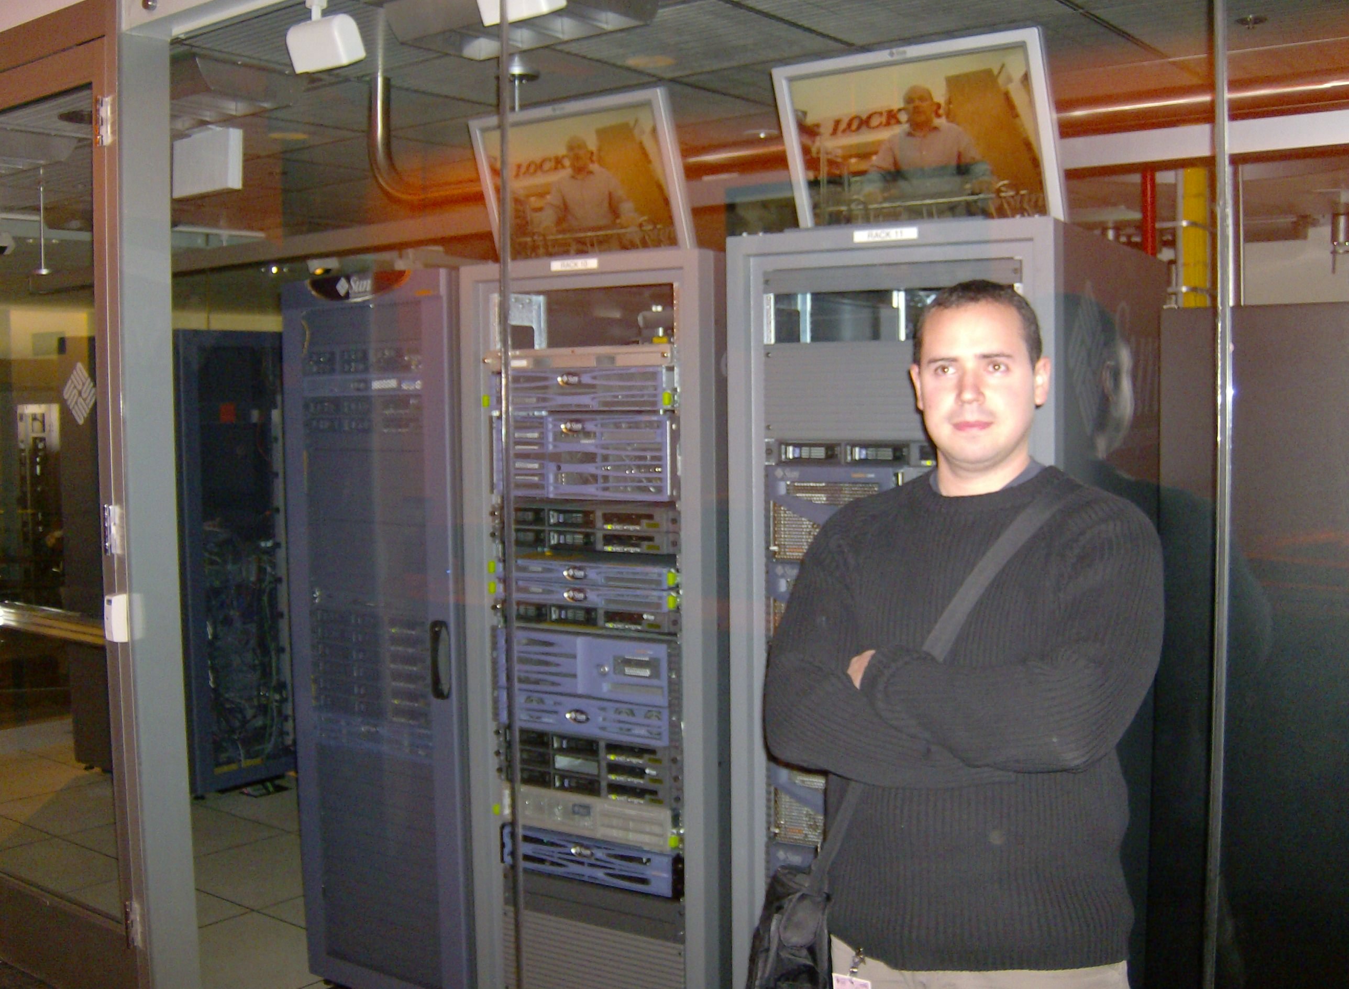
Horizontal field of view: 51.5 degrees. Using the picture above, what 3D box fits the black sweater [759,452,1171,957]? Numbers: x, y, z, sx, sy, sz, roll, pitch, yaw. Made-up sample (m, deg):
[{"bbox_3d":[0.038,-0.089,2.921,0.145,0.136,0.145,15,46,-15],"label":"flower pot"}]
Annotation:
[{"bbox_3d":[0.382,0.281,1.850,0.520,0.640,0.330,1,4,20],"label":"black sweater"}]

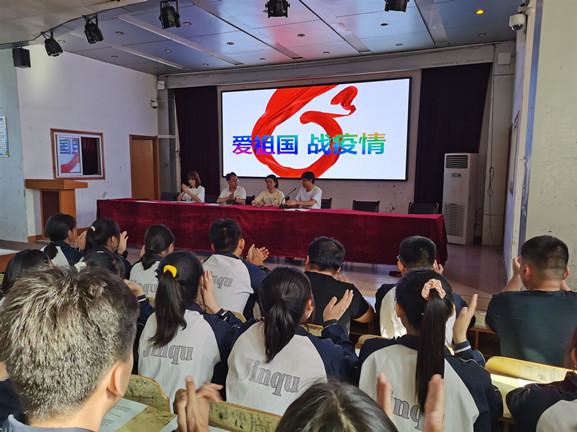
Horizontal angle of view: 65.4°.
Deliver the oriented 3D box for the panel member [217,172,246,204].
[{"bbox_3d":[-0.995,-0.073,7.630,0.520,1.320,0.750,2,7,17],"label":"panel member"}]

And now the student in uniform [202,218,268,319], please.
[{"bbox_3d":[-0.276,0.623,2.948,0.480,1.250,0.720,3,7,25],"label":"student in uniform"}]

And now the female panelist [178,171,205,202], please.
[{"bbox_3d":[-1.727,-0.171,8.185,0.470,1.270,0.720,4,7,31],"label":"female panelist"}]

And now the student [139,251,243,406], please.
[{"bbox_3d":[-0.347,0.728,2.053,0.470,1.220,0.720,3,7,21],"label":"student"}]

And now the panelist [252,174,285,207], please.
[{"bbox_3d":[-0.325,-0.012,7.316,0.480,1.307,0.750,3,7,25],"label":"panelist"}]

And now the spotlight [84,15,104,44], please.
[{"bbox_3d":[-2.802,-2.693,6.496,0.270,0.380,0.270,4,45,25],"label":"spotlight"}]

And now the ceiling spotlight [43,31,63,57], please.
[{"bbox_3d":[-3.841,-2.808,7.321,0.270,0.380,0.270,4,45,25],"label":"ceiling spotlight"}]

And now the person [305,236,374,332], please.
[{"bbox_3d":[0.241,0.722,2.548,0.560,1.260,0.760,4,7,25],"label":"person"}]

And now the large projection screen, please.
[{"bbox_3d":[0.395,-1.831,9.900,4.460,2.080,0.100,4,7,25],"label":"large projection screen"}]

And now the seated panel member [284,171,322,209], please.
[{"bbox_3d":[0.262,-0.055,7.251,0.520,1.300,0.780,5,8,34],"label":"seated panel member"}]

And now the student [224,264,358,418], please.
[{"bbox_3d":[0.084,0.766,1.826,0.480,1.220,0.720,3,7,25],"label":"student"}]

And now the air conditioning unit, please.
[{"bbox_3d":[3.287,-0.332,8.630,0.360,1.689,0.490,-6,9,-44],"label":"air conditioning unit"}]

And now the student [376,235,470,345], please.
[{"bbox_3d":[0.722,0.694,2.468,0.490,1.240,0.720,3,7,25],"label":"student"}]

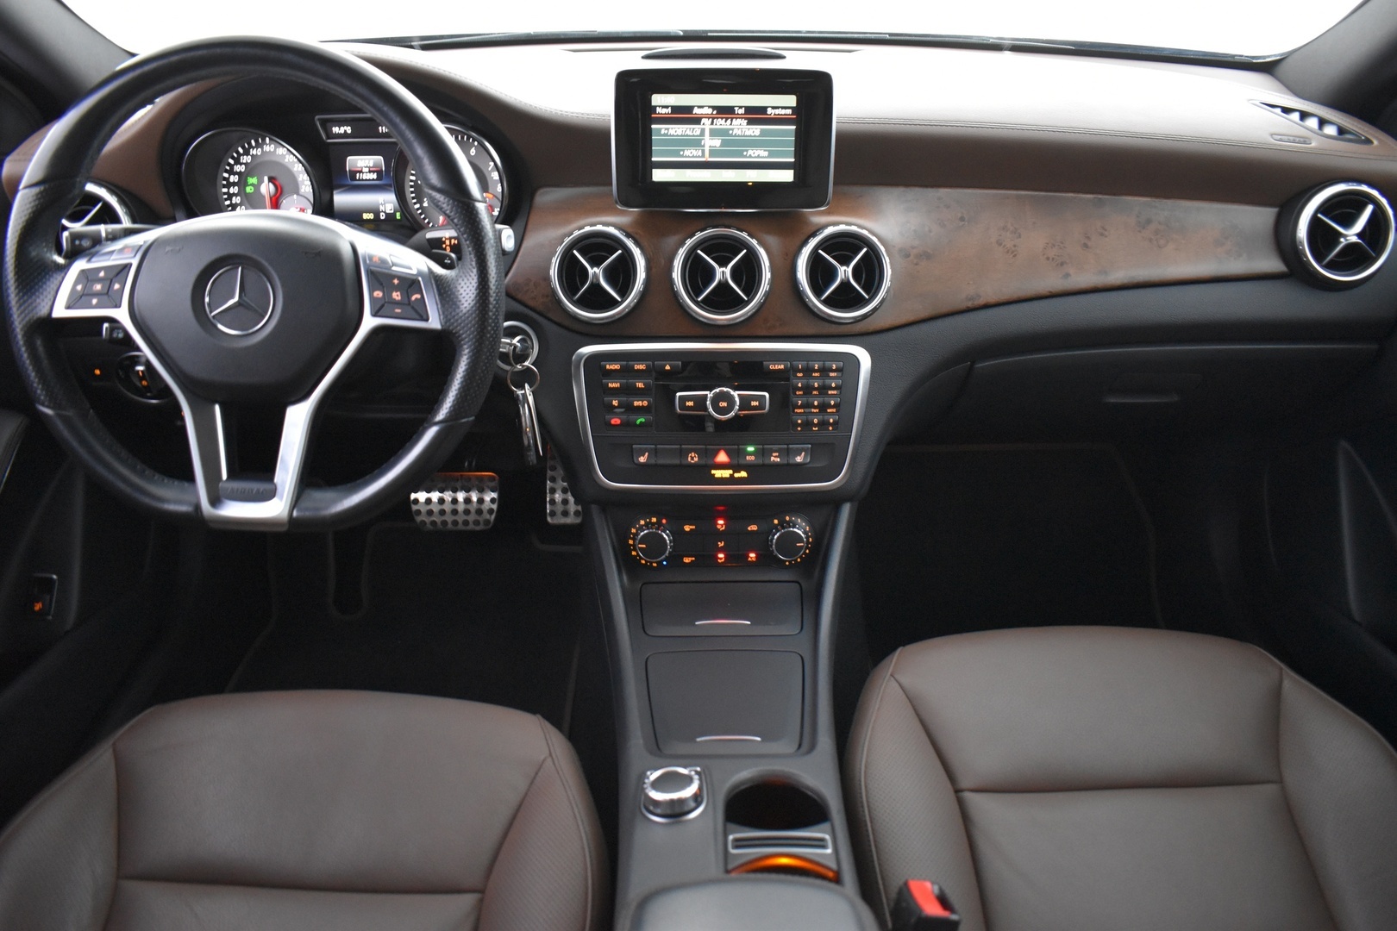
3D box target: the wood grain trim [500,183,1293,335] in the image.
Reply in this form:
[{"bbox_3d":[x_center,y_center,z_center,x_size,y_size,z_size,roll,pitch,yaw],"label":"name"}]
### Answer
[{"bbox_3d":[0.180,-0.189,0.965,0.700,0.135,0.060,0,10,0],"label":"wood grain trim"}]

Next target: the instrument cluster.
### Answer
[{"bbox_3d":[-0.338,-0.277,1.000,0.305,0.120,0.060,0,10,0],"label":"instrument cluster"}]

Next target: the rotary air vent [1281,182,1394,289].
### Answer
[{"bbox_3d":[0.578,-0.209,0.945,0.093,0.093,0.045,0,10,0],"label":"rotary air vent"}]

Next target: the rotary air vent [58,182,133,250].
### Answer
[{"bbox_3d":[-0.556,-0.216,0.955,0.093,0.093,0.045,0,10,0],"label":"rotary air vent"}]

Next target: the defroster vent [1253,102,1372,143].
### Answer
[{"bbox_3d":[0.603,-0.340,1.033,0.040,0.025,0.155,-5,33,-11],"label":"defroster vent"}]

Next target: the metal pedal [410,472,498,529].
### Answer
[{"bbox_3d":[-0.314,0.046,1.350,0.112,0.075,0.025,0,-6,0],"label":"metal pedal"}]

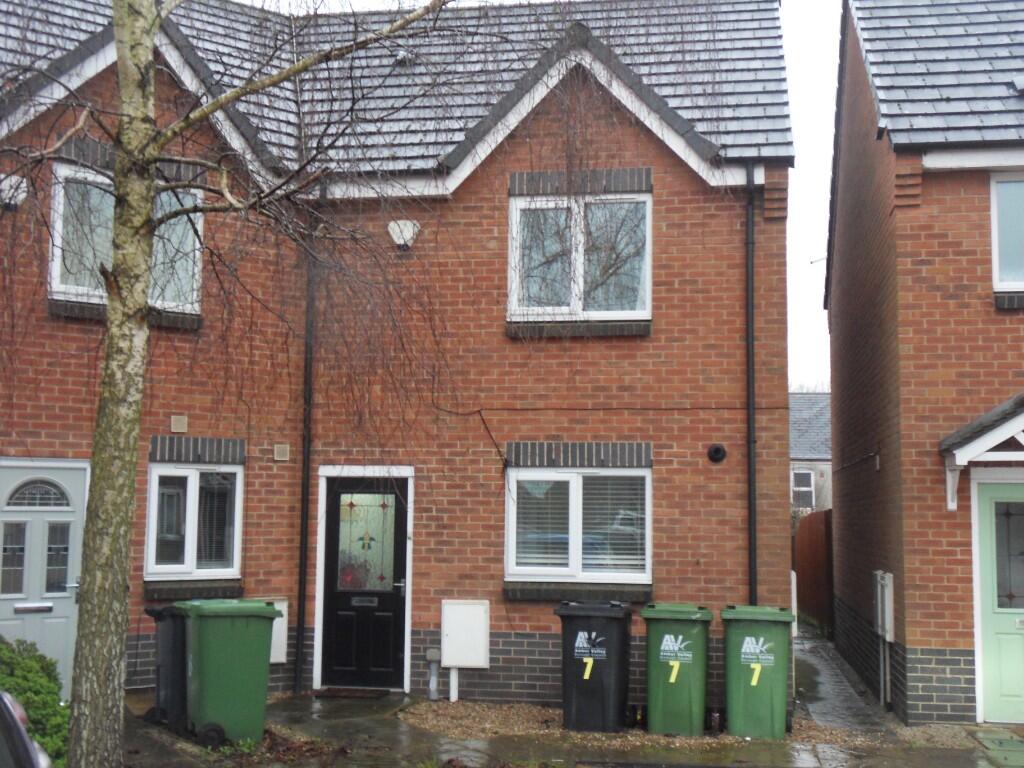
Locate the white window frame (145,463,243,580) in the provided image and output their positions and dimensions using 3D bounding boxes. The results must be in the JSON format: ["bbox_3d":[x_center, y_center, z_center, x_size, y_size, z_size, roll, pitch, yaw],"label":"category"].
[{"bbox_3d":[-2.853,1.239,11.957,0.900,1.024,0.080,5,-7,-35],"label":"white window frame"}]

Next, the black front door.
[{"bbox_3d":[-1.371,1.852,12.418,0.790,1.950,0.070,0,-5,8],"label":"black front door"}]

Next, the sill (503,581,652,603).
[{"bbox_3d":[0.608,1.892,12.104,1.345,0.150,0.150,0,-5,8],"label":"sill"}]

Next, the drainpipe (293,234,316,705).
[{"bbox_3d":[-1.964,0.667,12.594,0.072,4.406,0.072,0,-6,9],"label":"drainpipe"}]

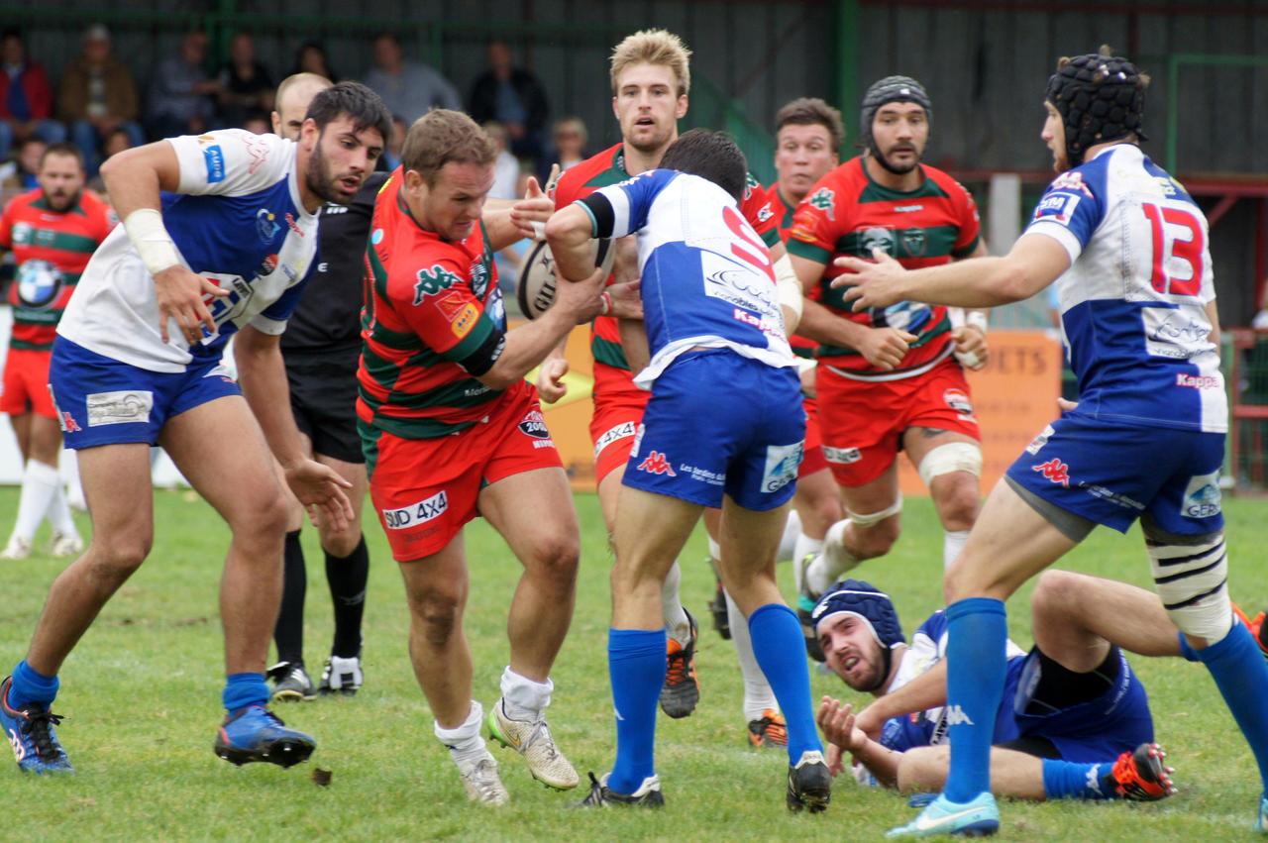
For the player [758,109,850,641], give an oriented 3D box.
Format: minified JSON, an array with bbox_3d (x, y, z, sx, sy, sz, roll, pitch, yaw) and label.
[{"bbox_3d":[0.477,-0.108,30.200,0.570,1.650,0.660,0,1,-6],"label":"player"}]

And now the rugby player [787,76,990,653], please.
[{"bbox_3d":[0.681,-0.103,28.200,0.570,1.670,0.720,0,1,-13],"label":"rugby player"}]

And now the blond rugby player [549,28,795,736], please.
[{"bbox_3d":[0.090,-0.082,25.600,0.630,1.740,0.620,0,1,2],"label":"blond rugby player"}]

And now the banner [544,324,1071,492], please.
[{"bbox_3d":[0.803,-0.066,54.000,2.800,0.890,0.060,0,1,0],"label":"banner"}]

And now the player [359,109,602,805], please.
[{"bbox_3d":[-0.313,0.079,23.400,0.680,1.540,0.620,1,1,37],"label":"player"}]

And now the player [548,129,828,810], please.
[{"bbox_3d":[0.119,0.107,23.300,0.580,1.500,0.640,0,1,-25],"label":"player"}]

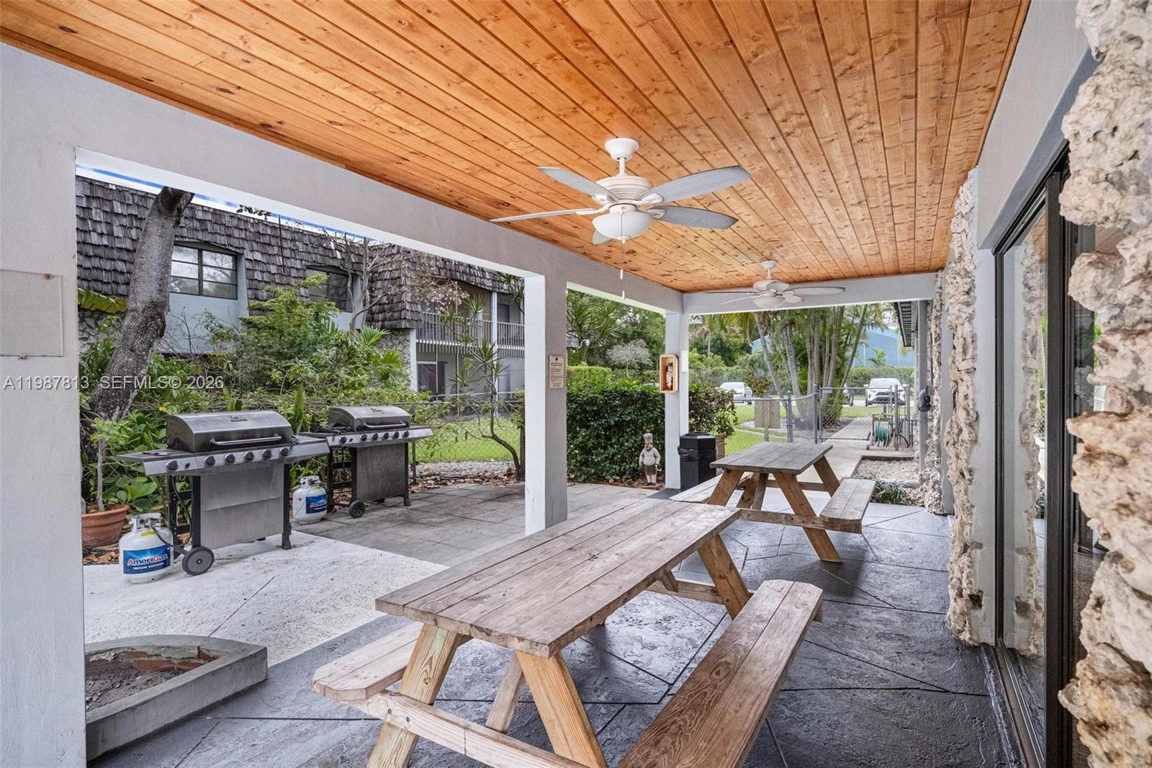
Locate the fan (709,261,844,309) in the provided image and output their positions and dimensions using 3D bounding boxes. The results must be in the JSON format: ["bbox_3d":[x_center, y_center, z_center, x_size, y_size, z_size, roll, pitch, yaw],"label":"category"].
[{"bbox_3d":[1.889,-0.959,5.294,1.310,0.460,1.310,0,0,32],"label":"fan"}]

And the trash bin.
[{"bbox_3d":[1.607,1.036,7.127,0.480,0.750,0.460,0,0,32],"label":"trash bin"}]

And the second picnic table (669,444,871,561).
[{"bbox_3d":[1.963,1.044,5.260,1.540,0.752,1.840,0,0,32],"label":"second picnic table"}]

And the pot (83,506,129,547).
[{"bbox_3d":[-4.352,1.298,4.989,0.400,0.310,0.400,0,0,32],"label":"pot"}]

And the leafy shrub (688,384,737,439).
[{"bbox_3d":[2.005,0.710,8.305,0.980,1.340,0.850,0,0,32],"label":"leafy shrub"}]

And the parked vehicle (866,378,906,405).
[{"bbox_3d":[18.403,0.386,32.204,1.860,1.660,4.550,0,0,32],"label":"parked vehicle"}]

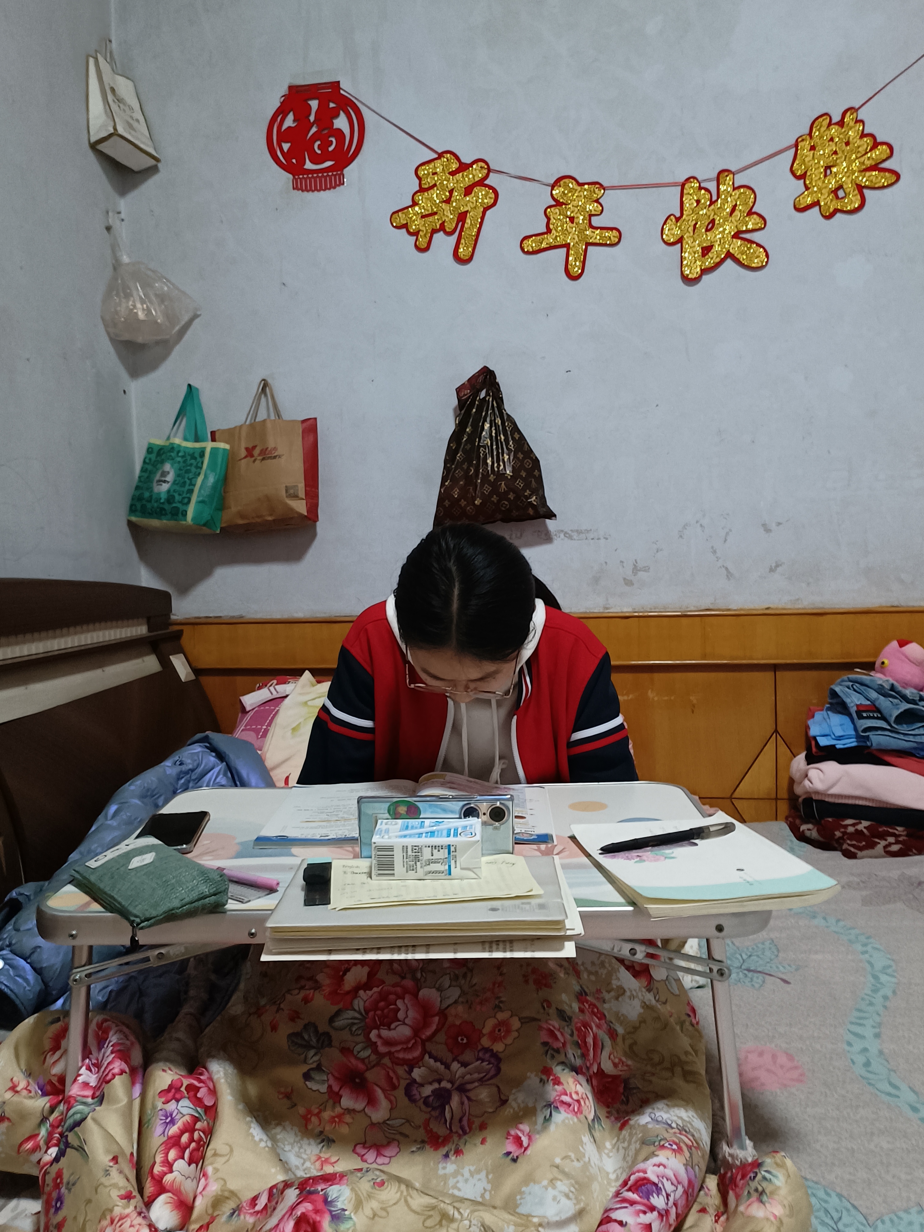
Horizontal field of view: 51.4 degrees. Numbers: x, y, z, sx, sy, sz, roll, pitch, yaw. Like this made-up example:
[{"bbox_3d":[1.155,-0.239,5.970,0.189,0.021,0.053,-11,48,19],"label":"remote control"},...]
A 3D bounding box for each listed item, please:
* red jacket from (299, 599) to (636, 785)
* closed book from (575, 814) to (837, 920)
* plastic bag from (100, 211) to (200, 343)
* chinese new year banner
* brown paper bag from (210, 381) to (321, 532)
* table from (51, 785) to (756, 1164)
[{"bbox_3d":[0.020,0.211,1.458,0.470,0.500,0.380,-1,4,0],"label":"red jacket"},{"bbox_3d":[0.232,0.245,0.990,0.178,0.026,0.245,-2,4,-11],"label":"closed book"},{"bbox_3d":[-0.676,-0.730,2.080,0.200,0.270,0.160,-3,4,-25],"label":"plastic bag"},{"bbox_3d":[0.294,-0.958,2.081,1.454,0.475,0.025,-1,4,3],"label":"chinese new year banner"},{"bbox_3d":[-0.436,-0.354,2.120,0.205,0.325,0.110,-1,4,1],"label":"brown paper bag"},{"bbox_3d":[-0.048,0.385,1.129,0.704,0.265,0.472,-1,4,2],"label":"table"}]

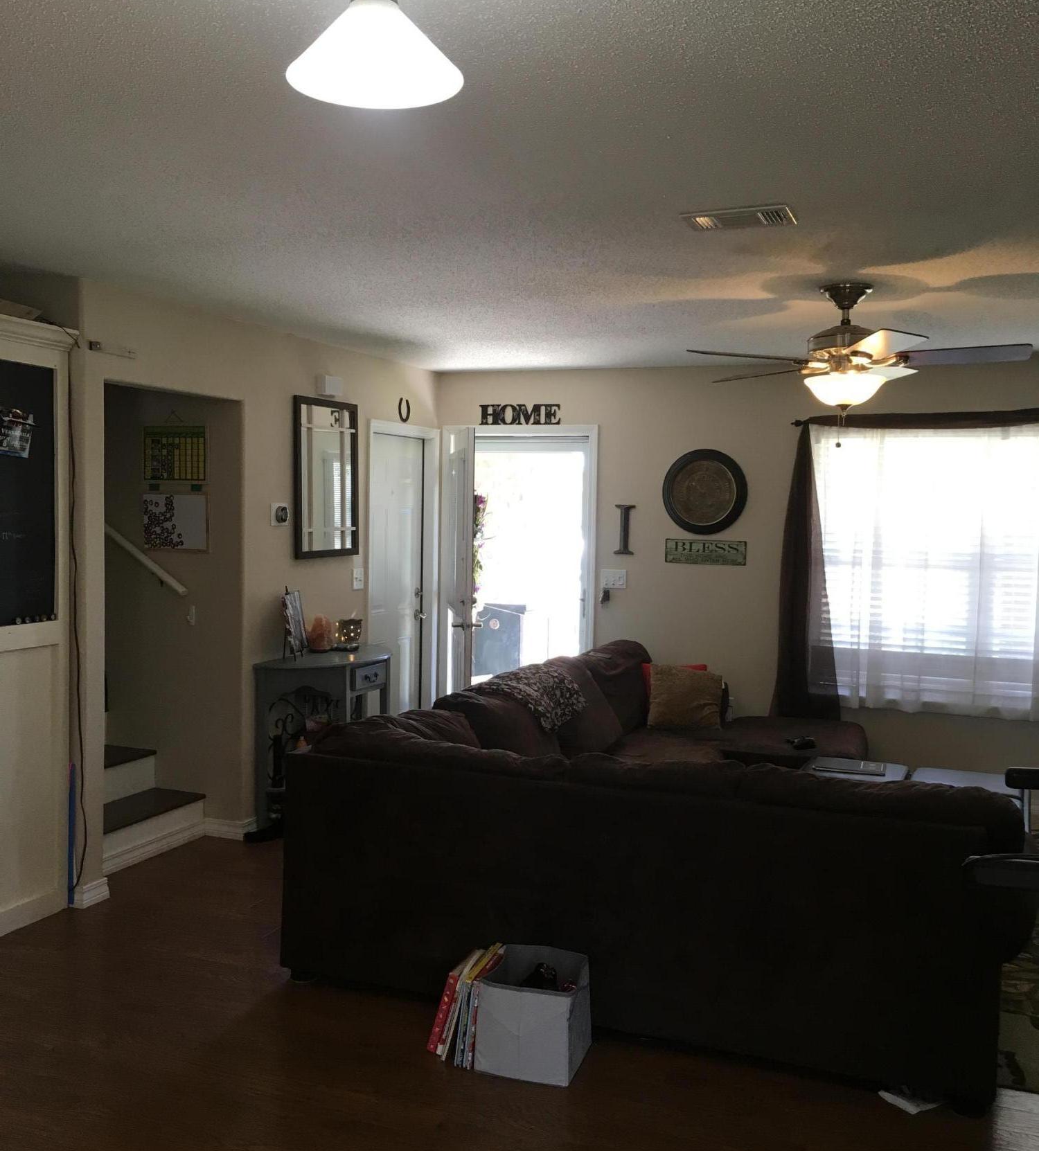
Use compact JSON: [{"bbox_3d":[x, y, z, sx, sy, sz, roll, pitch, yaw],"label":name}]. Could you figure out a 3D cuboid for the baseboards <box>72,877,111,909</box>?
[{"bbox_3d":[-1.716,1.264,4.641,0.060,0.086,0.150,2,4,21],"label":"baseboards"}]

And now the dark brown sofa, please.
[{"bbox_3d":[0.837,0.881,4.915,2.330,0.910,3.120,2,4,21],"label":"dark brown sofa"}]

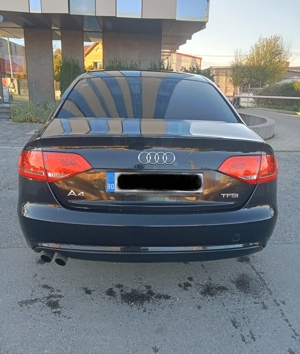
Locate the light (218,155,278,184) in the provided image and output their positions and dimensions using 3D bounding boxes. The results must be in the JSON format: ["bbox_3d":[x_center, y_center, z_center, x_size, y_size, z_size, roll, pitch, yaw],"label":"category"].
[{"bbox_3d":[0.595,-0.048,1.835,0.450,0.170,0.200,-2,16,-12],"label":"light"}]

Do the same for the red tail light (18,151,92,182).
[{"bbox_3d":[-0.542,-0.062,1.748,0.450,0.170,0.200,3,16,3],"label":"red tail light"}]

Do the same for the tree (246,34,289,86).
[{"bbox_3d":[9.173,-8.436,25.117,3.800,5.300,3.800,7,17,18],"label":"tree"}]

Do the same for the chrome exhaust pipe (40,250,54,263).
[{"bbox_3d":[-0.607,0.465,1.854,0.075,0.075,0.120,1,16,-4],"label":"chrome exhaust pipe"}]

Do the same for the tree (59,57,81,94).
[{"bbox_3d":[-2.979,-3.339,11.780,0.900,2.200,0.900,-2,17,-14],"label":"tree"}]

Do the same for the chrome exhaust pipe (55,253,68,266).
[{"bbox_3d":[-0.533,0.479,1.864,0.075,0.075,0.120,1,16,-4],"label":"chrome exhaust pipe"}]

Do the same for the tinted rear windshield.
[{"bbox_3d":[-0.008,-0.569,2.323,1.270,0.310,0.560,1,16,-4],"label":"tinted rear windshield"}]

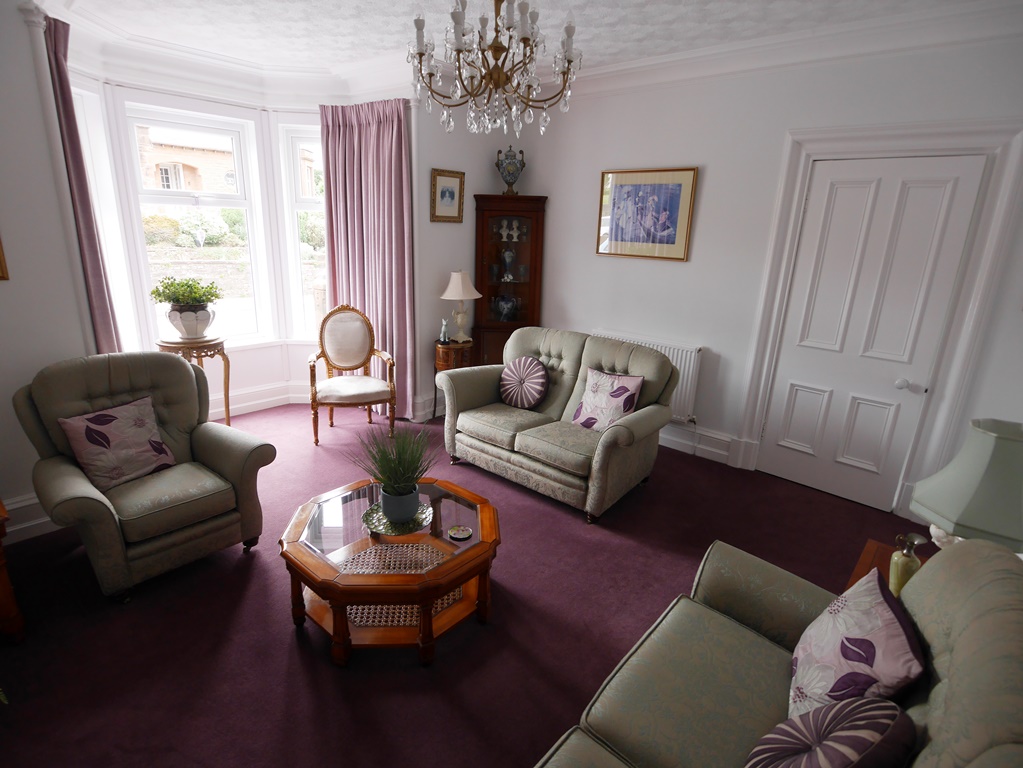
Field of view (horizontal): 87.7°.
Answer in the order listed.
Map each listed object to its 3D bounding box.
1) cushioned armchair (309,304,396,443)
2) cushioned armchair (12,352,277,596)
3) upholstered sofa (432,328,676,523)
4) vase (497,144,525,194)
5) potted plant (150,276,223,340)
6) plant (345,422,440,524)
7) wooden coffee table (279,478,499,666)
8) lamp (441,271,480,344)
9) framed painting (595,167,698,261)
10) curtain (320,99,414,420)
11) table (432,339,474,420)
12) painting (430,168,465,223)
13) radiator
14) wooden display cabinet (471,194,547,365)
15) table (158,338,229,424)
[{"bbox_3d":[-1.271,-0.102,4.188,0.640,0.992,0.576,-4,17,-20],"label":"cushioned armchair"},{"bbox_3d":[-1.770,0.361,2.612,0.864,0.936,0.888,16,21,39],"label":"cushioned armchair"},{"bbox_3d":[0.323,0.165,3.576,1.544,0.933,0.864,16,21,39],"label":"upholstered sofa"},{"bbox_3d":[-0.025,-1.814,4.556,0.253,0.419,0.176,1,16,-4],"label":"vase"},{"bbox_3d":[-2.282,-0.520,3.754,0.432,0.440,0.424,-3,17,-18],"label":"potted plant"},{"bbox_3d":[-0.517,0.389,2.352,0.378,0.413,0.378,2,16,-1],"label":"plant"},{"bbox_3d":[-0.508,0.777,2.341,0.837,0.378,0.837,16,21,39],"label":"wooden coffee table"},{"bbox_3d":[-0.421,-0.630,4.394,0.341,0.579,0.341,-3,17,-18],"label":"lamp"},{"bbox_3d":[1.021,-1.307,4.105,0.774,0.650,0.030,14,20,36],"label":"framed painting"},{"bbox_3d":[-1.177,-0.952,4.478,0.797,2.535,0.184,9,17,21],"label":"curtain"},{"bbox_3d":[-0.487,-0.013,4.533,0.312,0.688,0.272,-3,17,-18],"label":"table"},{"bbox_3d":[-0.510,-1.493,4.249,0.032,0.390,0.341,16,21,39],"label":"painting"},{"bbox_3d":[1.027,-0.059,4.284,0.928,0.592,0.096,16,21,39],"label":"radiator"},{"bbox_3d":[-0.049,-0.729,4.933,0.656,1.875,0.416,1,16,-4],"label":"wooden display cabinet"},{"bbox_3d":[-2.304,0.057,3.919,0.435,0.760,0.435,-3,17,-18],"label":"table"}]

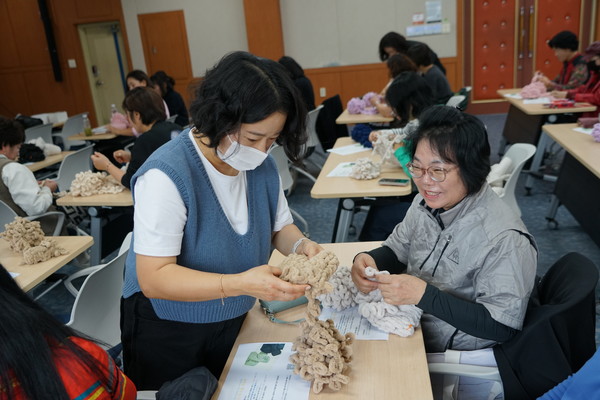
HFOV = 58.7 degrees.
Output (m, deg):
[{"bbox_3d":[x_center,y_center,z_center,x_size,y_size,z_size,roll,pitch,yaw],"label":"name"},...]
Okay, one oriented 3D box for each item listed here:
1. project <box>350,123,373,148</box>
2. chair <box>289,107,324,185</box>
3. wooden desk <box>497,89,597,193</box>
[{"bbox_3d":[0.420,-0.436,3.634,0.150,0.130,0.150,-2,17,10],"label":"project"},{"bbox_3d":[-0.004,-0.437,4.853,0.550,0.800,0.550,3,20,24],"label":"chair"},{"bbox_3d":[2.300,-0.622,5.147,0.520,0.720,1.530,-2,17,10],"label":"wooden desk"}]

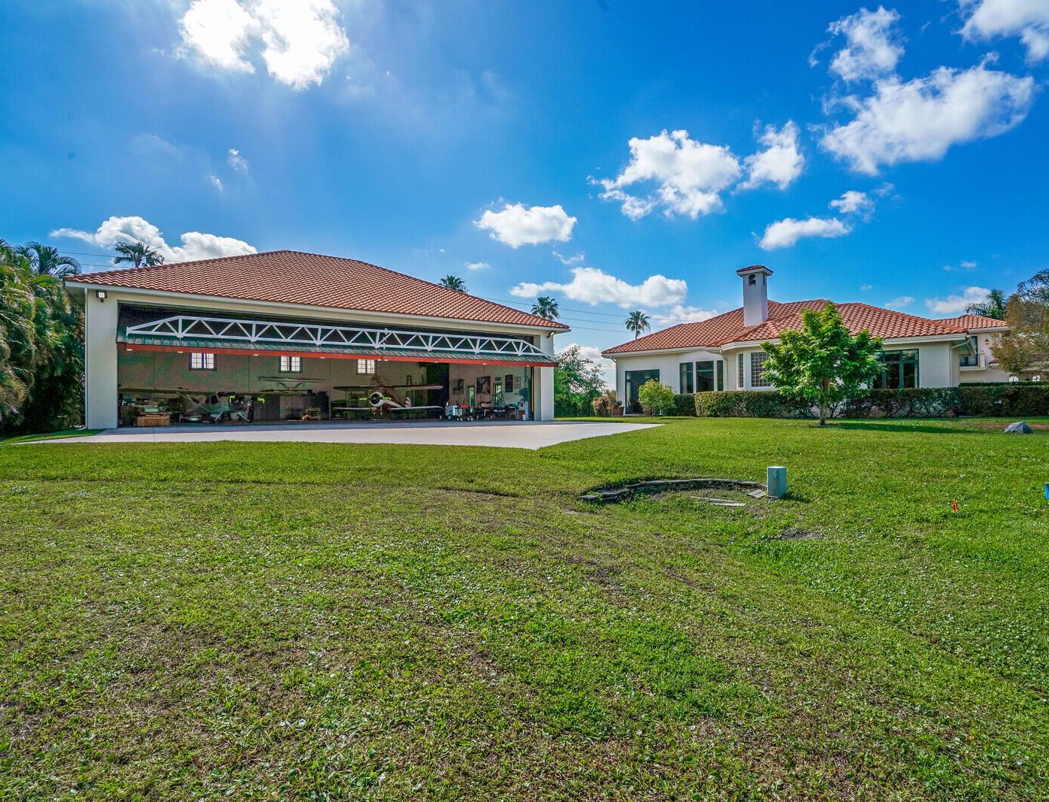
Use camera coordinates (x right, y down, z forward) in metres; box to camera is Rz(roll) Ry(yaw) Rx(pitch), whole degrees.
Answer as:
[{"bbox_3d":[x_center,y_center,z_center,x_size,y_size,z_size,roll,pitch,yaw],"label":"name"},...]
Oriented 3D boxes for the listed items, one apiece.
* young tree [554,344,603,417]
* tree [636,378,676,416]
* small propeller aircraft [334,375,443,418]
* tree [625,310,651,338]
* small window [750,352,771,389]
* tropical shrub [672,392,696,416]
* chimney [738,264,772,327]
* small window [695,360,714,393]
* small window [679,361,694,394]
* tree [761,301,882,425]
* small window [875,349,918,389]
[{"bbox_3d":[4.001,-1.600,41.000,4.300,5.600,4.200,0,0,0],"label":"young tree"},{"bbox_3d":[7.089,-0.150,28.800,2.100,2.100,2.000,0,0,0],"label":"tree"},{"bbox_3d":[-7.977,0.050,33.000,6.700,2.250,6.000,0,0,9],"label":"small propeller aircraft"},{"bbox_3d":[15.742,-5.700,74.000,3.600,13.800,3.600,0,0,0],"label":"tree"},{"bbox_3d":[12.677,-1.640,28.500,1.250,1.820,0.130,0,0,44],"label":"small window"},{"bbox_3d":[8.993,0.220,30.000,1.900,1.300,1.100,0,0,45],"label":"tropical shrub"},{"bbox_3d":[14.304,-6.450,33.100,1.600,4.000,1.450,0,0,45],"label":"chimney"},{"bbox_3d":[10.363,-1.370,30.700,1.000,1.850,0.150,0,0,38],"label":"small window"},{"bbox_3d":[9.553,-1.330,31.500,0.150,1.880,0.950,0,0,-37],"label":"small window"},{"bbox_3d":[11.796,-1.500,21.200,4.700,4.900,4.600,0,0,0],"label":"tree"},{"bbox_3d":[17.894,-1.450,25.800,2.100,2.150,0.150,0,0,45],"label":"small window"}]

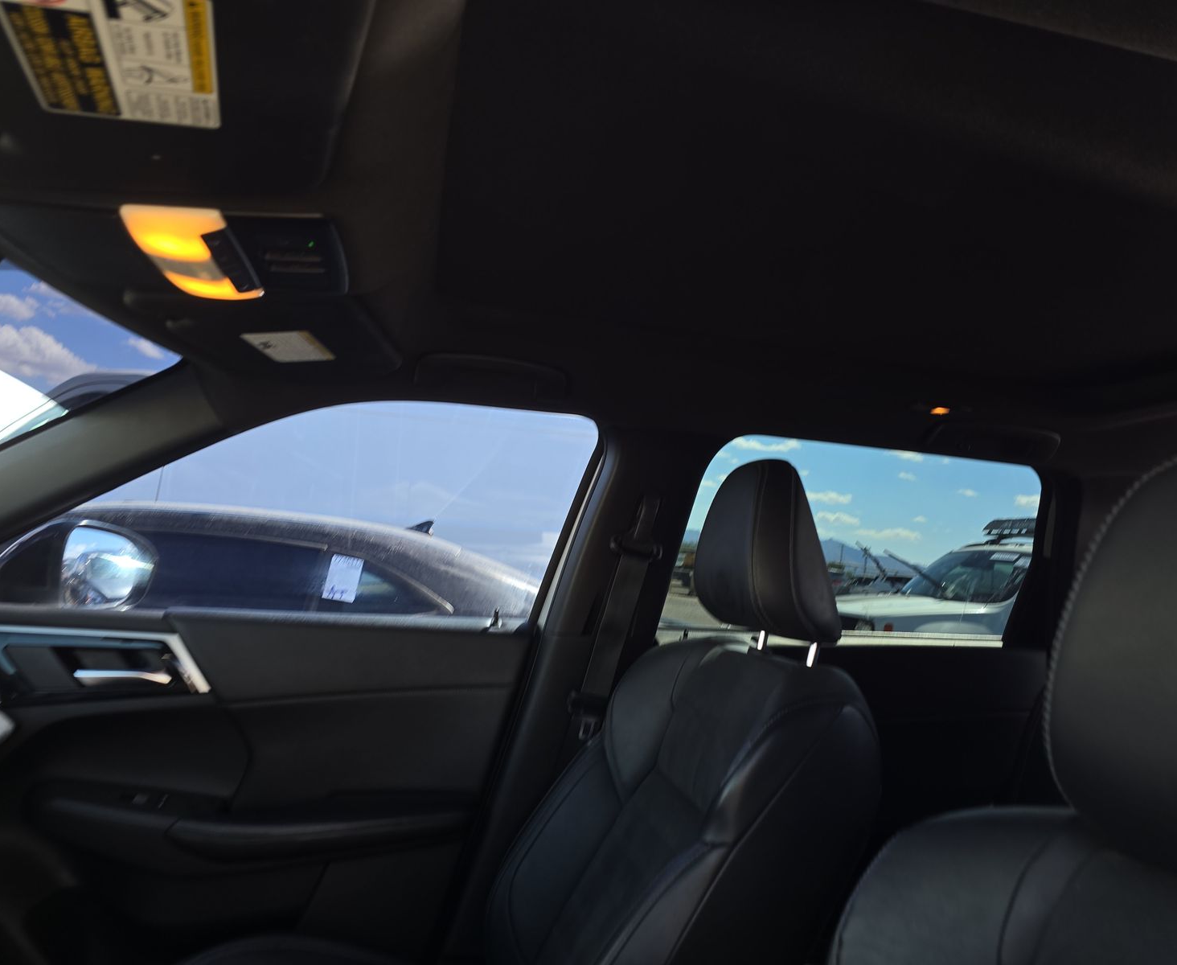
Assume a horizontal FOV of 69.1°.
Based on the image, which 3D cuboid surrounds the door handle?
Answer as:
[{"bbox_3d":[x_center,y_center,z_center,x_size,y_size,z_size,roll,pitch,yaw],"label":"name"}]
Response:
[{"bbox_3d":[-0.680,0.286,1.250,0.124,0.022,0.030,5,-5,-15],"label":"door handle"}]

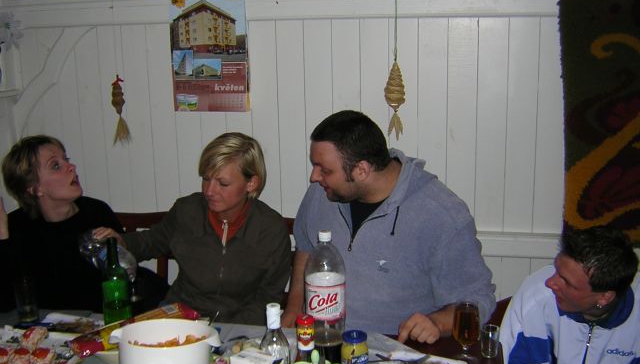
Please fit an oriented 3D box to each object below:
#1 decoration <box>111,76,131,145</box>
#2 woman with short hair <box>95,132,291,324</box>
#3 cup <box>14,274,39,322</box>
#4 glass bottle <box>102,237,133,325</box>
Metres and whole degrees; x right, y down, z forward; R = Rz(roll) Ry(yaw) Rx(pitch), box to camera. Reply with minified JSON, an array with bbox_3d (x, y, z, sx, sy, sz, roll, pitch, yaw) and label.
[{"bbox_3d":[-0.792,-0.288,2.643,0.085,0.280,0.055,1,12,12],"label":"decoration"},{"bbox_3d":[-0.361,0.487,2.216,0.600,1.270,0.680,1,12,12],"label":"woman with short hair"},{"bbox_3d":[-0.906,0.360,2.041,0.067,0.133,0.067,-7,13,-25],"label":"cup"},{"bbox_3d":[-0.577,0.302,1.876,0.075,0.298,0.075,-5,12,-18],"label":"glass bottle"}]

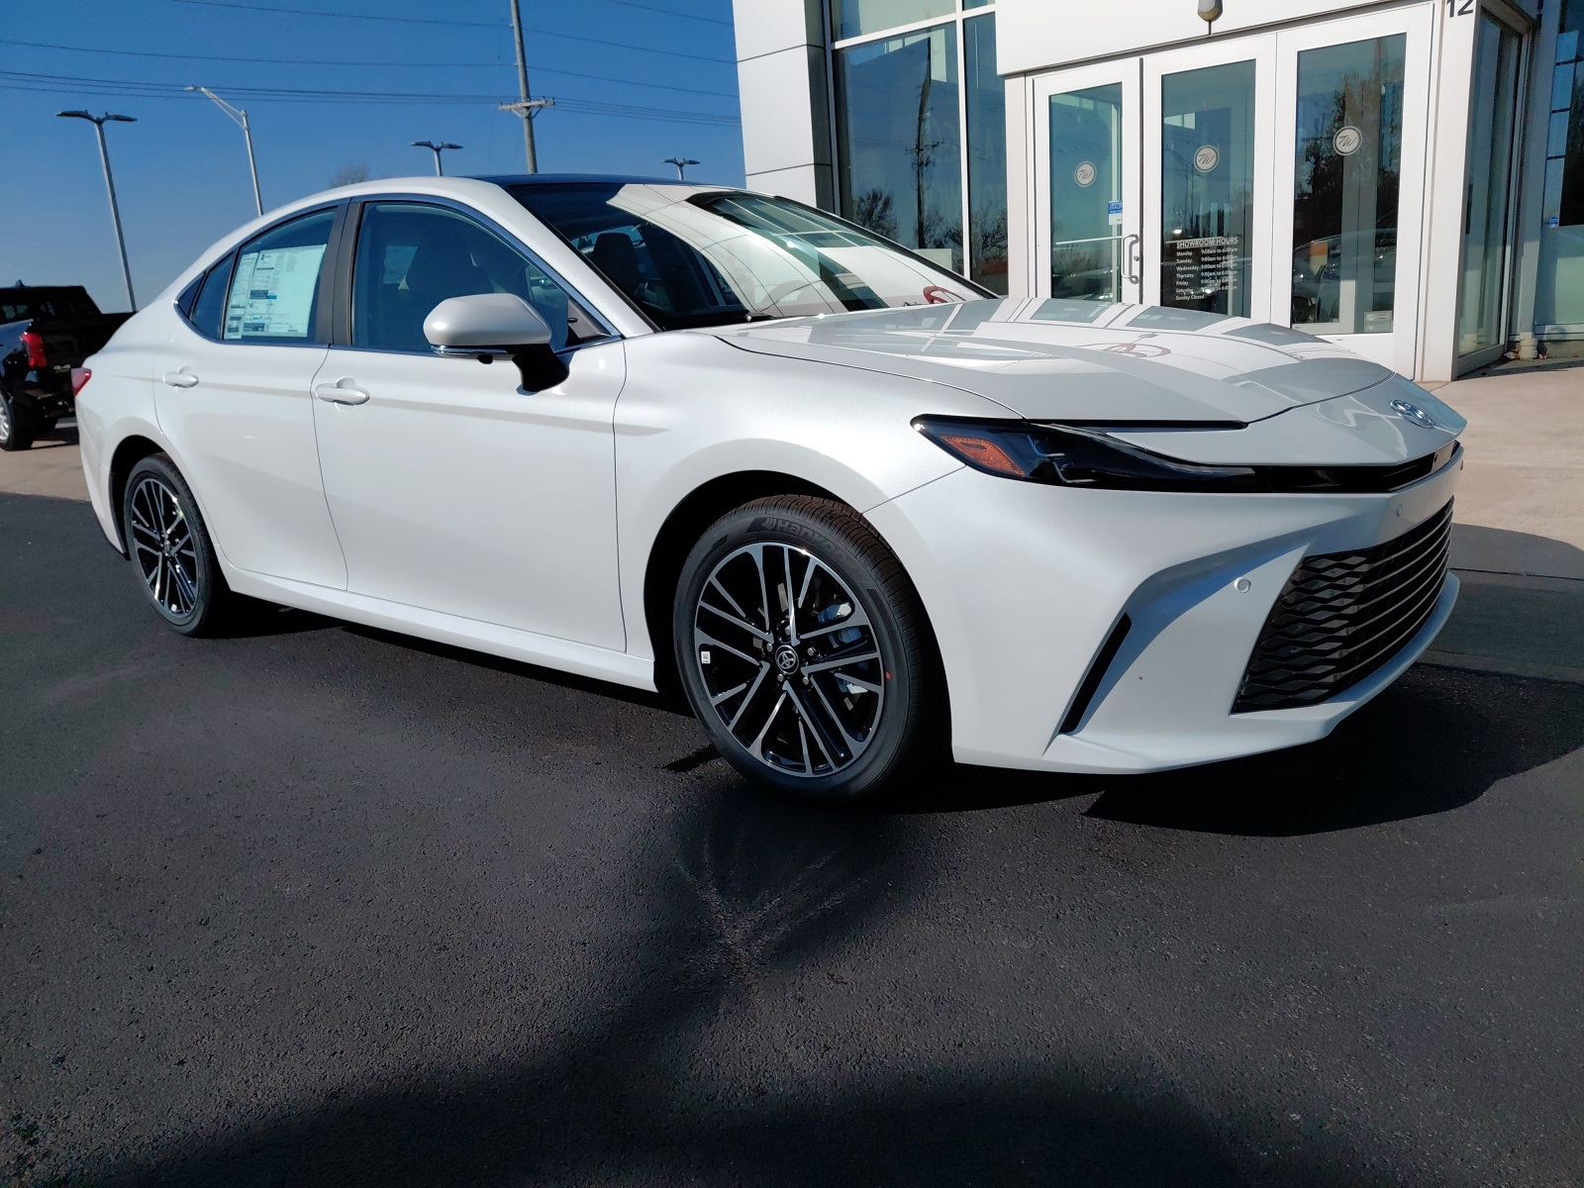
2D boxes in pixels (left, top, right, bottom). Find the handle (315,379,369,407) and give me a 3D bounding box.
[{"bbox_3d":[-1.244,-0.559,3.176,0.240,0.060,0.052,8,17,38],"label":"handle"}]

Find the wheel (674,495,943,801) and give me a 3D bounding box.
[{"bbox_3d":[0.045,0.111,2.445,0.665,0.655,0.235,8,17,38],"label":"wheel"}]

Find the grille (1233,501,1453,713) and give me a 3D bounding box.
[{"bbox_3d":[1.263,-0.057,2.442,0.200,0.300,1.330,8,17,38],"label":"grille"}]

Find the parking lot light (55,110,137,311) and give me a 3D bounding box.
[{"bbox_3d":[-17.574,-8.620,30.186,1.850,7.570,0.360,-16,17,-42],"label":"parking lot light"}]

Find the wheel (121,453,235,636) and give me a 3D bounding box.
[{"bbox_3d":[-2.173,-0.191,4.168,0.665,0.655,0.235,8,17,38],"label":"wheel"}]

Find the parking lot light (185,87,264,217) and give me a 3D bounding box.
[{"bbox_3d":[-19.351,-12.295,40.175,2.170,10.490,0.350,-2,13,9],"label":"parking lot light"}]

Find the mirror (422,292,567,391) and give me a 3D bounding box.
[{"bbox_3d":[-0.676,-0.576,2.651,0.210,0.215,0.245,8,17,38],"label":"mirror"}]

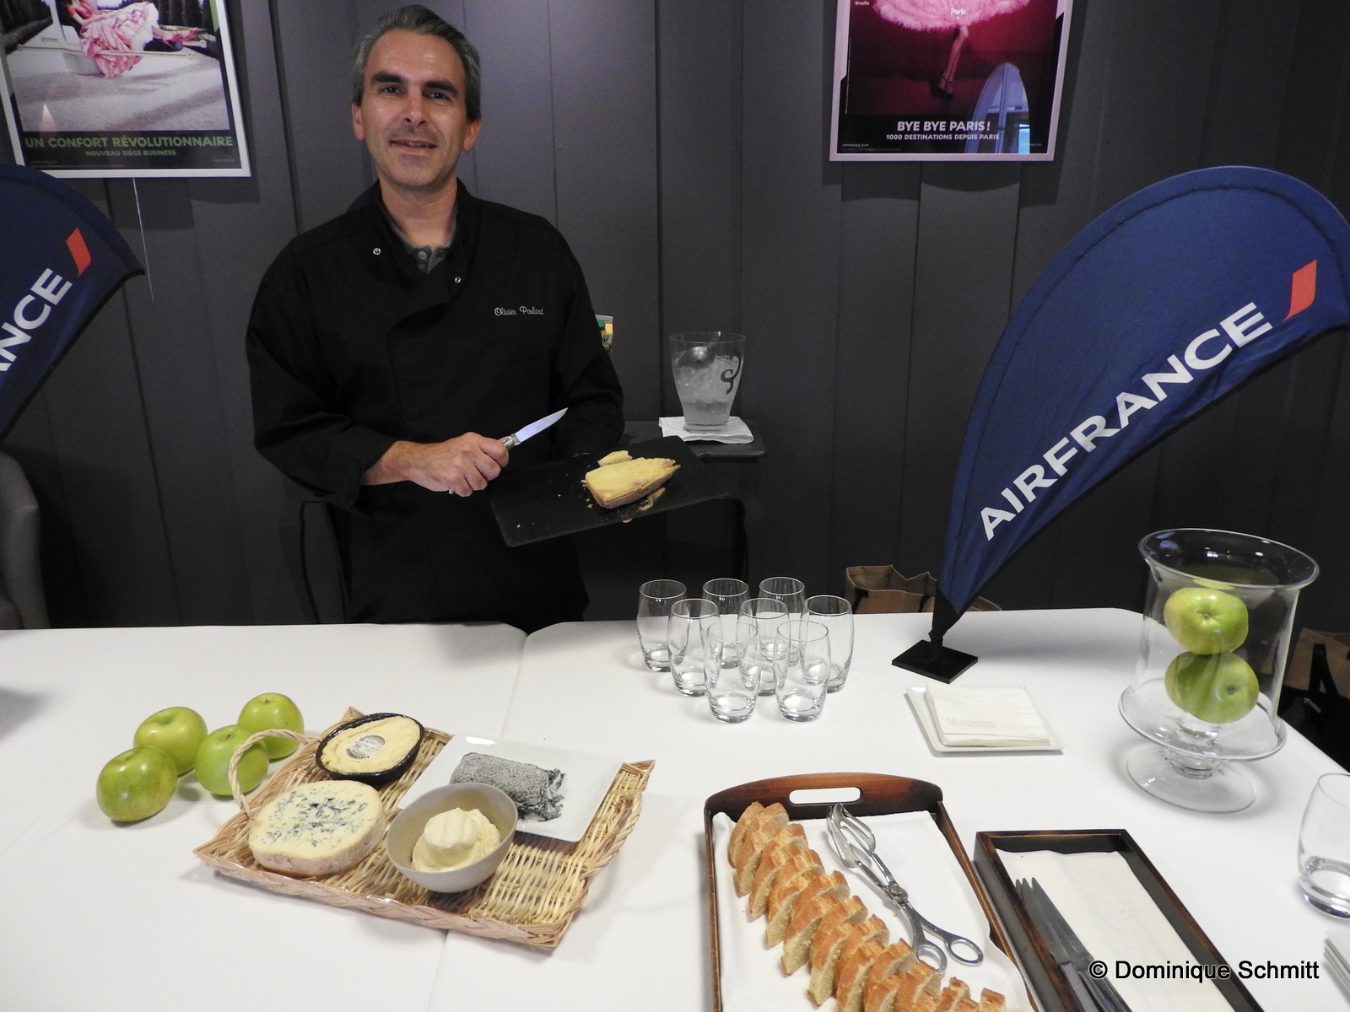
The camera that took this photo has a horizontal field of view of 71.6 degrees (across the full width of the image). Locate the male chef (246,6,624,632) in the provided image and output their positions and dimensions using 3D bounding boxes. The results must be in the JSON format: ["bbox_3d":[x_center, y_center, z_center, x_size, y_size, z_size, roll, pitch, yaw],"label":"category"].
[{"bbox_3d":[-0.367,0.102,1.543,0.570,1.660,0.420,-4,17,-11],"label":"male chef"}]

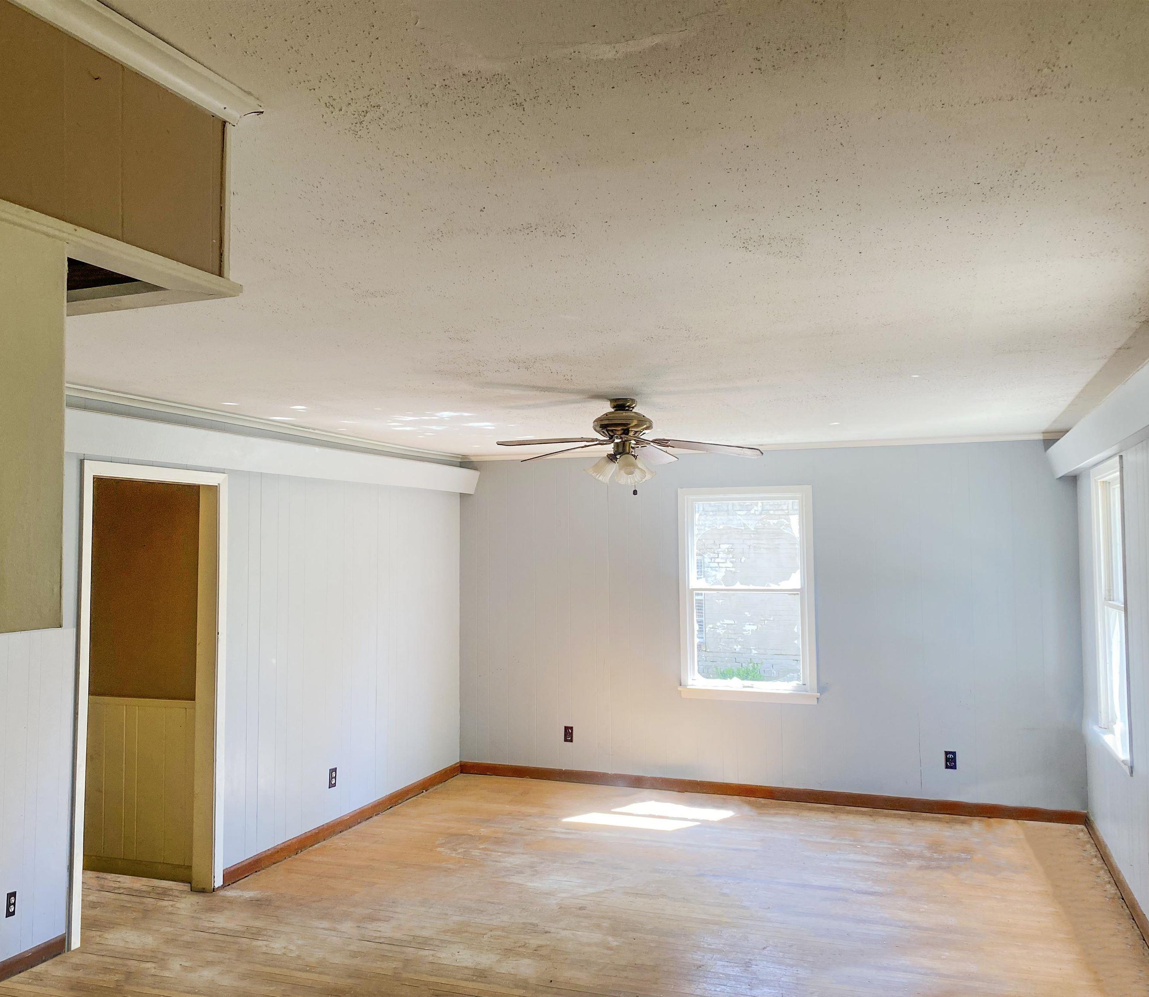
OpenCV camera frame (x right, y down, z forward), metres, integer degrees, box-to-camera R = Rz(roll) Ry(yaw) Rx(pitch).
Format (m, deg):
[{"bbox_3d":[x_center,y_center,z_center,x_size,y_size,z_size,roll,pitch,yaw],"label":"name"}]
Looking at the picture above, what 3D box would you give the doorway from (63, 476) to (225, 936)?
[{"bbox_3d":[-2.057,0.910,4.810,0.140,2.113,0.950,-1,-3,21],"label":"doorway"}]

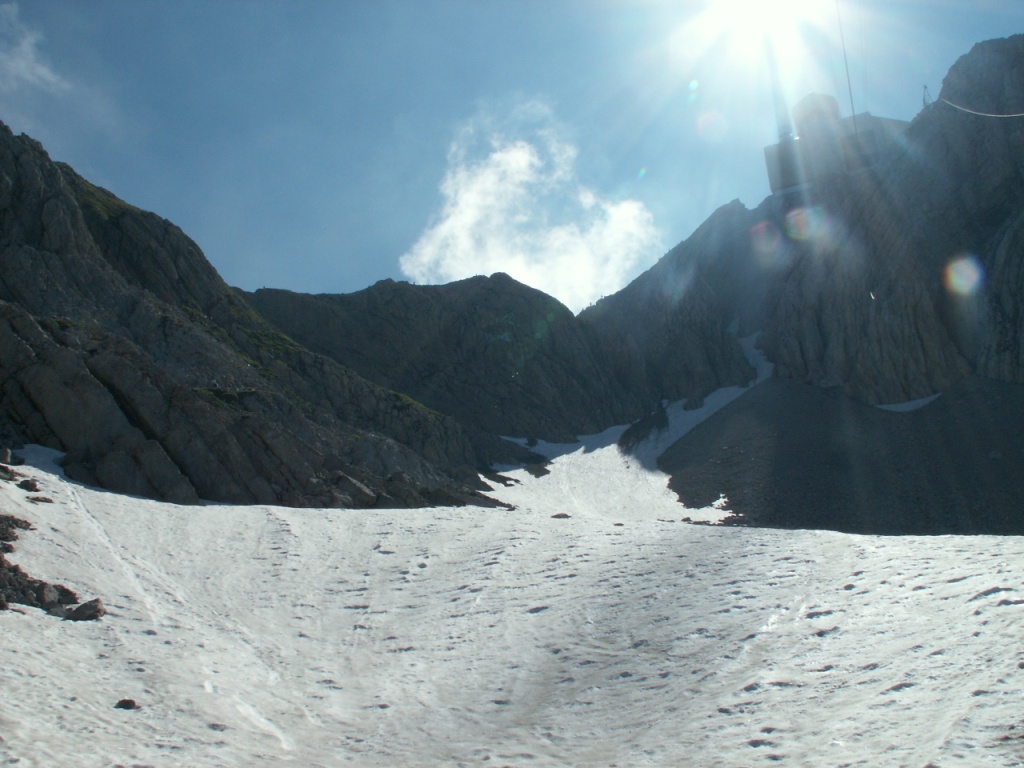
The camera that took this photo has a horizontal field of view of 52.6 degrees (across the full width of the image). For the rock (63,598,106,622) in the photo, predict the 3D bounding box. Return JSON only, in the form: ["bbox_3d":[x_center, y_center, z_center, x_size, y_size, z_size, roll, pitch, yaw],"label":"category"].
[{"bbox_3d":[-7.620,4.038,18.500,0.740,0.380,0.520,2,-7,-18],"label":"rock"}]

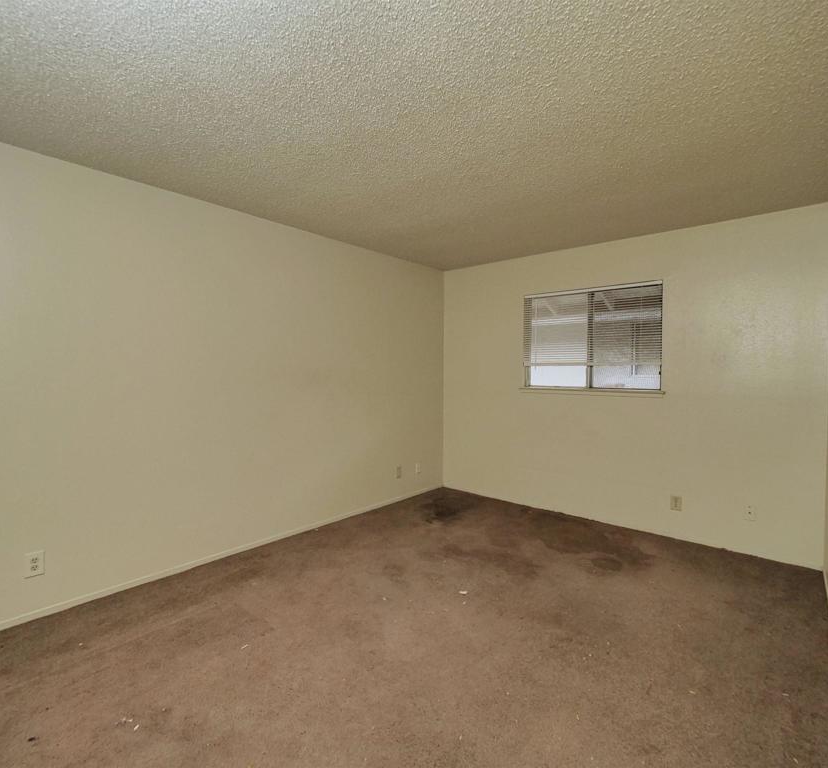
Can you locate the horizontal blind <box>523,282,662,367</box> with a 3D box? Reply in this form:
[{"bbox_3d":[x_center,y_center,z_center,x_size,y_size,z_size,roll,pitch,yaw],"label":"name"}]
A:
[{"bbox_3d":[1.548,-0.500,3.713,1.175,0.700,0.040,2,2,40],"label":"horizontal blind"}]

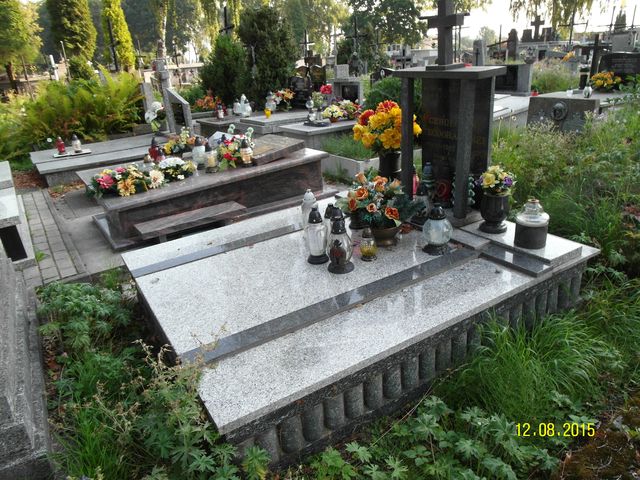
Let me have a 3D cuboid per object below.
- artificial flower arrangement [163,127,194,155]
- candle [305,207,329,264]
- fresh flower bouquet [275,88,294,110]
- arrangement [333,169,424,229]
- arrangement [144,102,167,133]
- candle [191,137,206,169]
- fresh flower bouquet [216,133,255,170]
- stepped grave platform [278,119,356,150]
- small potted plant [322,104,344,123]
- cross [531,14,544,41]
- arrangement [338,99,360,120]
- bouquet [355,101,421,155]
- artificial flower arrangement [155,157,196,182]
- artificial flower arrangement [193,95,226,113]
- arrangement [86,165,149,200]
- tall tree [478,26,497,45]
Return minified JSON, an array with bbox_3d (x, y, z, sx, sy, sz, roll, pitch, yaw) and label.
[{"bbox_3d":[-1.580,-1.088,4.946,0.350,0.260,0.320,-18,26,-30],"label":"artificial flower arrangement"},{"bbox_3d":[-0.023,-0.033,2.525,0.130,0.326,0.130,-4,22,0],"label":"candle"},{"bbox_3d":[-0.680,-2.693,8.500,0.380,0.410,0.320,-5,22,-3],"label":"fresh flower bouquet"},{"bbox_3d":[0.377,-0.244,2.740,0.490,0.330,0.390,-1,22,8],"label":"arrangement"},{"bbox_3d":[-2.774,-2.071,7.477,0.326,0.469,0.275,-11,23,-17],"label":"arrangement"},{"bbox_3d":[-1.257,-0.910,4.571,0.150,0.310,0.150,-10,22,-13],"label":"candle"},{"bbox_3d":[-0.851,-0.892,4.470,0.370,0.350,0.310,-8,22,-9],"label":"fresh flower bouquet"},{"bbox_3d":[0.420,-1.590,6.618,1.887,0.367,0.836,-17,25,-28],"label":"stepped grave platform"},{"bbox_3d":[0.199,-1.870,6.554,0.316,0.255,0.306,-3,22,3],"label":"small potted plant"},{"bbox_3d":[6.395,-6.248,13.046,0.133,0.796,0.428,-17,25,-28],"label":"cross"},{"bbox_3d":[0.462,-2.078,7.035,0.360,0.280,0.320,-18,26,-30],"label":"arrangement"},{"bbox_3d":[0.481,-0.819,3.182,0.490,0.367,0.449,0,23,9],"label":"bouquet"},{"bbox_3d":[-1.204,-0.589,3.723,0.326,0.184,0.265,-11,23,-16],"label":"artificial flower arrangement"},{"bbox_3d":[-2.223,-2.695,8.800,0.680,0.380,0.500,-18,26,-30],"label":"artificial flower arrangement"},{"bbox_3d":[-1.672,-0.492,3.667,0.520,0.190,0.320,-18,26,-30],"label":"arrangement"},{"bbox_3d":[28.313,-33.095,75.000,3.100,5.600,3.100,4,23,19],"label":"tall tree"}]

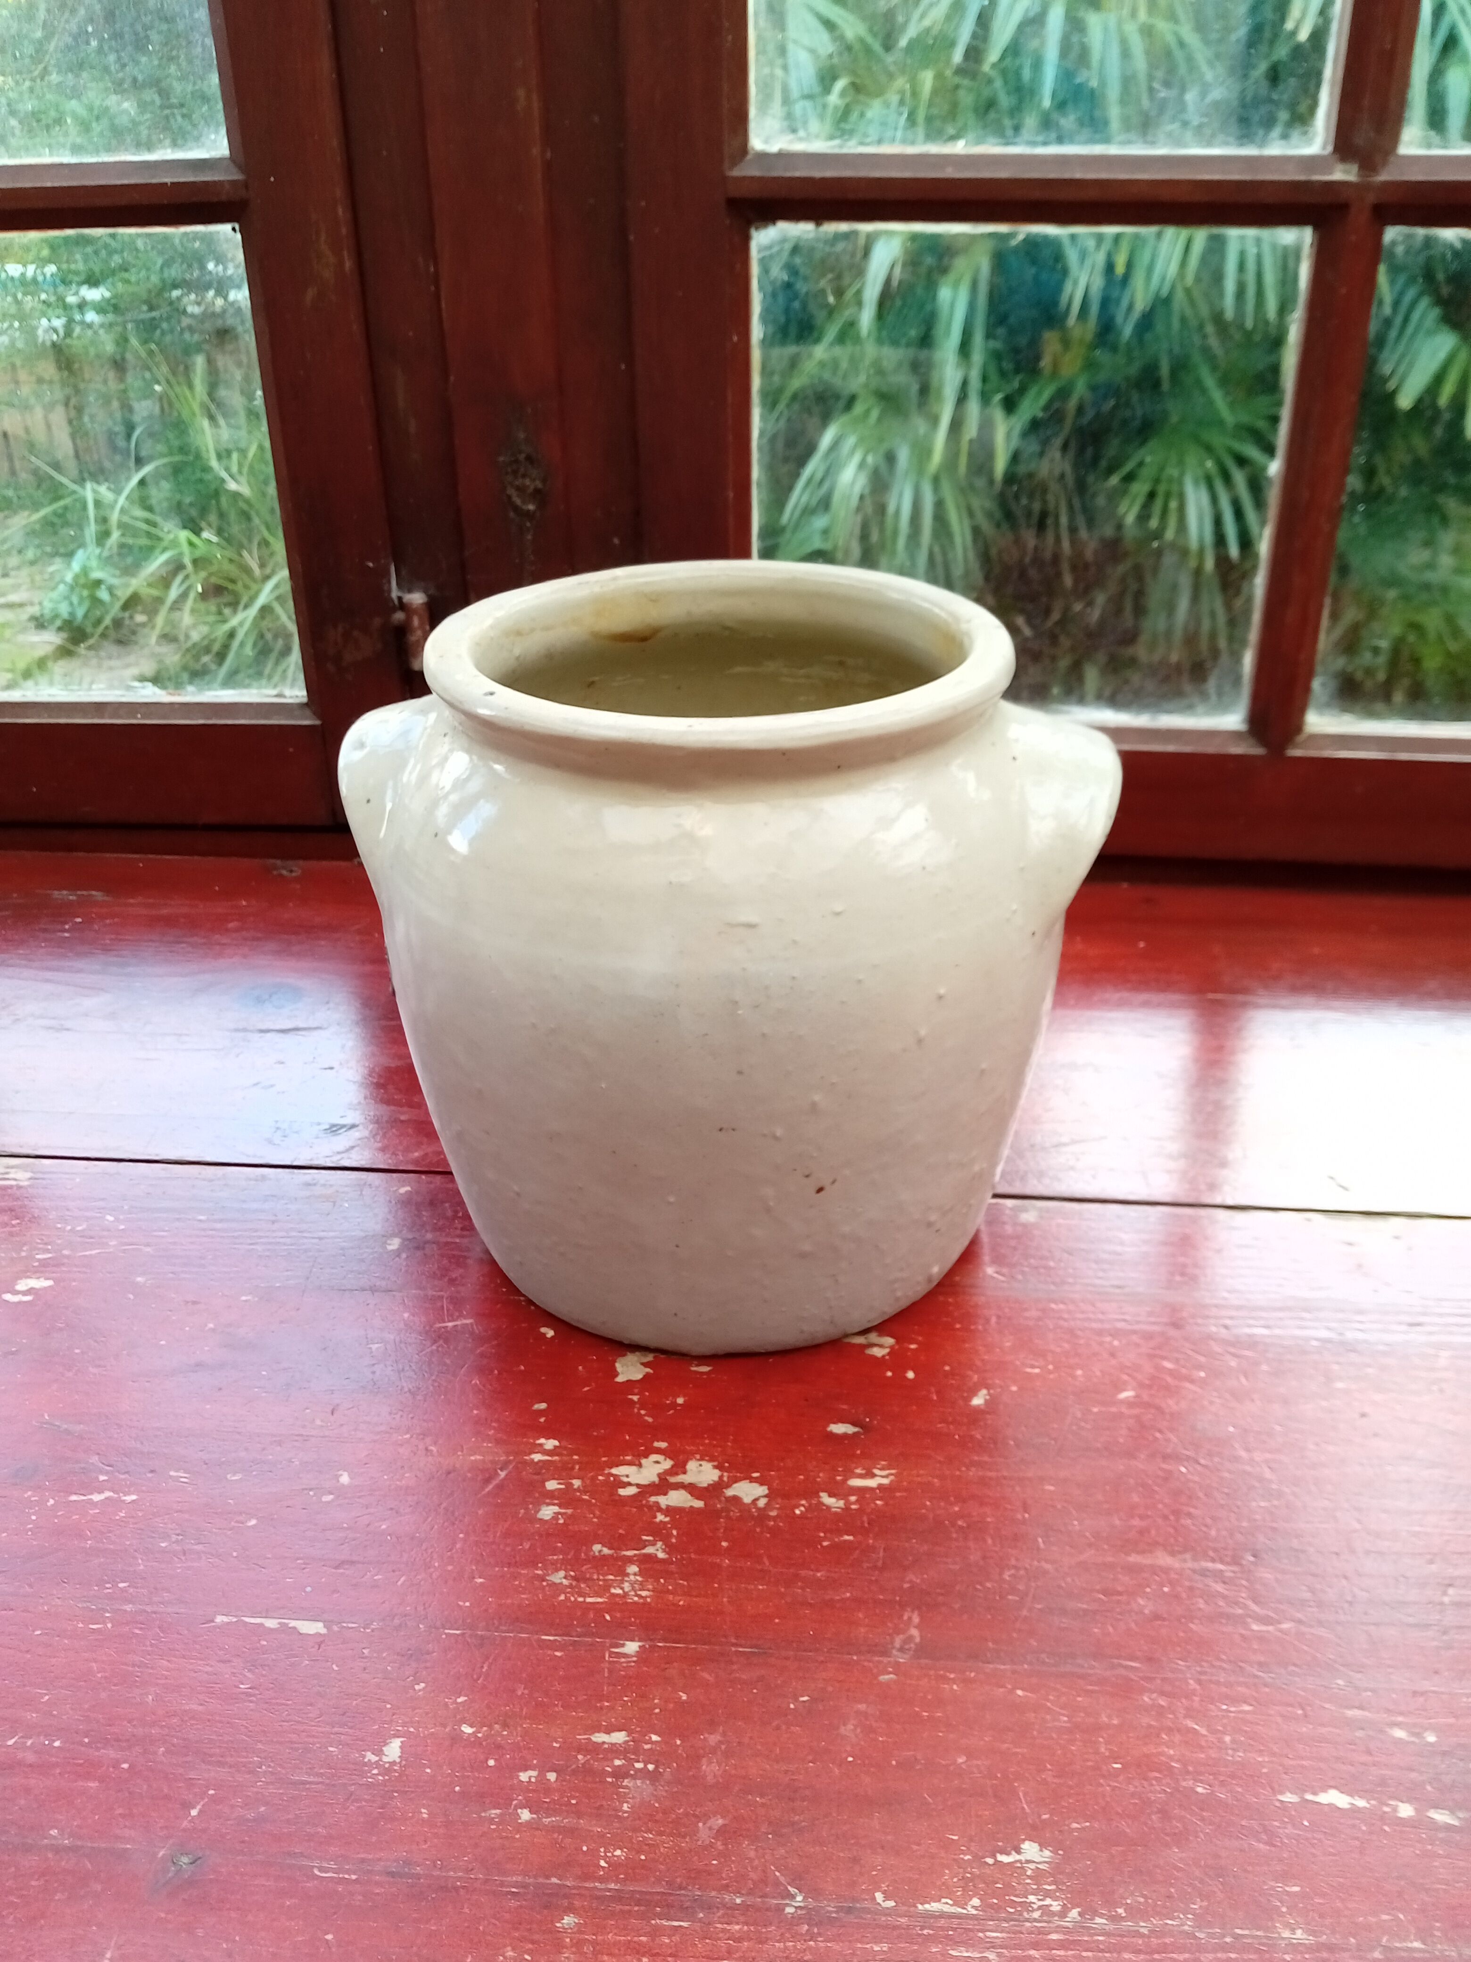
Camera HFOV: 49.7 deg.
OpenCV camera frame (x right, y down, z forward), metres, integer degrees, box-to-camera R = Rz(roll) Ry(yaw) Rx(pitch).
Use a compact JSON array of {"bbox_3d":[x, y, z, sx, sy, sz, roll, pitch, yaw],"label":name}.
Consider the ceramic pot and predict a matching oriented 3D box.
[{"bbox_3d":[-0.003,-0.013,0.518,0.245,0.205,0.214,4,27,8],"label":"ceramic pot"}]

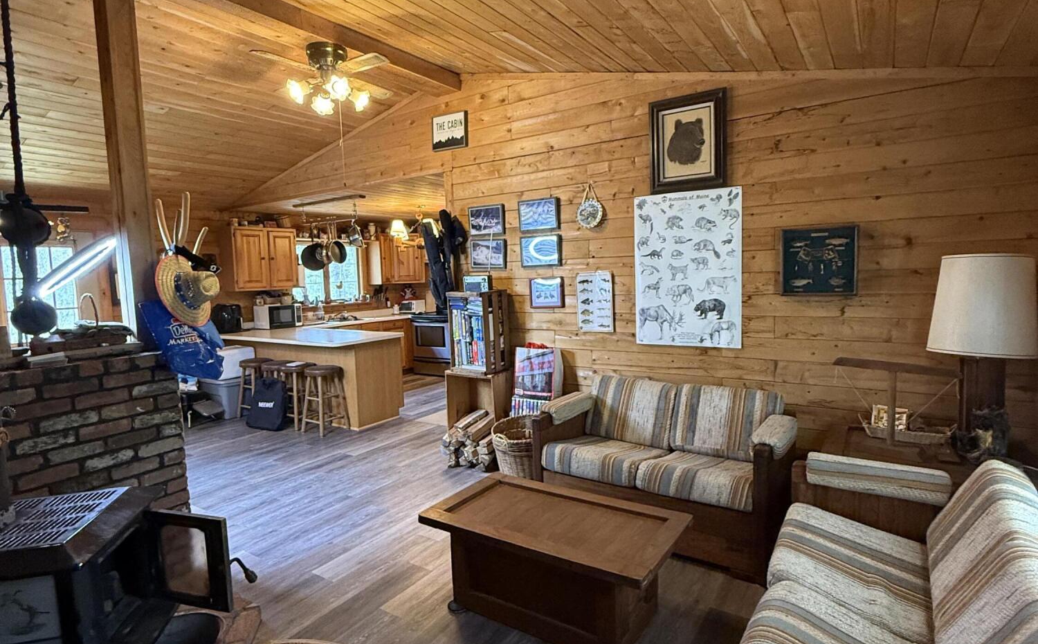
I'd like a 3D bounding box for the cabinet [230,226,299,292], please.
[{"bbox_3d":[-3.320,-0.795,7.191,0.330,0.765,0.850,1,6,33],"label":"cabinet"}]

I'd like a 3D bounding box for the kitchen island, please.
[{"bbox_3d":[-2.465,0.607,6.560,2.310,0.918,1.025,1,6,33],"label":"kitchen island"}]

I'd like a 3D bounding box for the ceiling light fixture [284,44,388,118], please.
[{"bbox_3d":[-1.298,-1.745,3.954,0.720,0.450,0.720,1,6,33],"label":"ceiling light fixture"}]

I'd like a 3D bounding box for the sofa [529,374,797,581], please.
[{"bbox_3d":[0.891,0.821,3.451,1.390,0.825,0.880,1,6,33],"label":"sofa"}]

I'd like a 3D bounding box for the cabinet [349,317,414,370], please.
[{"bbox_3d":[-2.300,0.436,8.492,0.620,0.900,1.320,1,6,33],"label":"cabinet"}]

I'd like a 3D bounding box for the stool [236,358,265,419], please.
[{"bbox_3d":[-2.997,0.770,6.454,0.375,0.650,0.375,1,6,33],"label":"stool"}]

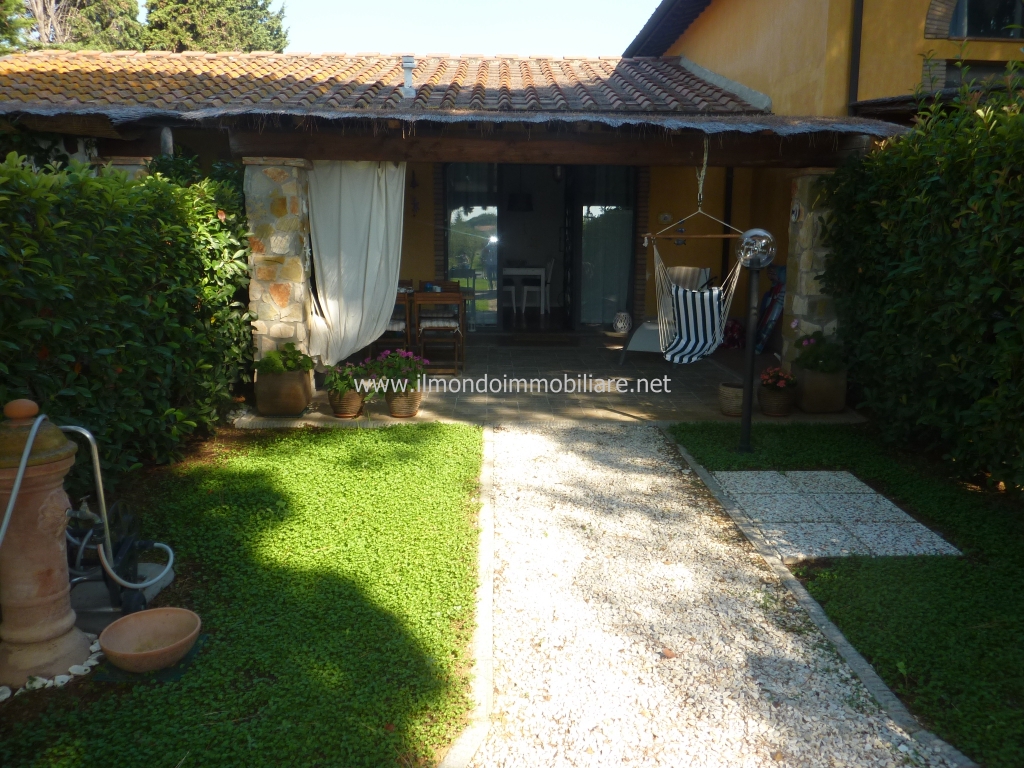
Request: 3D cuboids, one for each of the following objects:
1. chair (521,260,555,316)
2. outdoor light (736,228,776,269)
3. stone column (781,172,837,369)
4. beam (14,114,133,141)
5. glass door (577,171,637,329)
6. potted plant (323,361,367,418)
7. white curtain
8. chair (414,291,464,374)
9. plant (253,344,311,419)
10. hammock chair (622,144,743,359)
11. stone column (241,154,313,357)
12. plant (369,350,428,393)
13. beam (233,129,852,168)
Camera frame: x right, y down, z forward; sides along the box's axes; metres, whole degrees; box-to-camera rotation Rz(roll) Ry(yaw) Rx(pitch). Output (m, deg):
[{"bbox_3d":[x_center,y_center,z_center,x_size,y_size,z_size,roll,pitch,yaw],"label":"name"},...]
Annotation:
[{"bbox_3d":[0.437,-1.643,12.434,0.520,0.900,0.450,0,11,-1],"label":"chair"},{"bbox_3d":[1.575,-0.873,4.763,0.261,0.261,0.261,0,11,-1],"label":"outdoor light"},{"bbox_3d":[2.591,-0.829,6.377,0.410,1.890,0.380,0,11,-1],"label":"stone column"},{"bbox_3d":[-3.549,-2.104,5.975,1.020,0.210,0.200,0,11,-1],"label":"beam"},{"bbox_3d":[1.240,-1.810,10.022,0.830,2.250,0.080,0,11,-1],"label":"glass door"},{"bbox_3d":[-1.337,0.032,5.936,0.340,0.420,0.330,0,11,-1],"label":"potted plant"},{"bbox_3d":[-1.316,-1.036,6.420,0.820,1.780,0.200,0,11,-1],"label":"white curtain"},{"bbox_3d":[-0.742,-0.547,7.669,0.470,0.840,0.520,0,11,-1],"label":"chair"},{"bbox_3d":[-1.847,-0.038,6.008,0.430,0.520,0.410,0,11,-1],"label":"plant"},{"bbox_3d":[1.548,-1.104,6.240,0.920,1.830,0.620,4,12,18],"label":"hammock chair"},{"bbox_3d":[-1.965,-0.846,6.249,0.410,1.970,0.380,0,11,-1],"label":"stone column"},{"bbox_3d":[-0.904,-0.114,5.887,0.470,0.350,0.420,0,11,-1],"label":"plant"},{"bbox_3d":[0.326,-2.009,6.212,5.300,0.260,0.220,0,11,-1],"label":"beam"}]

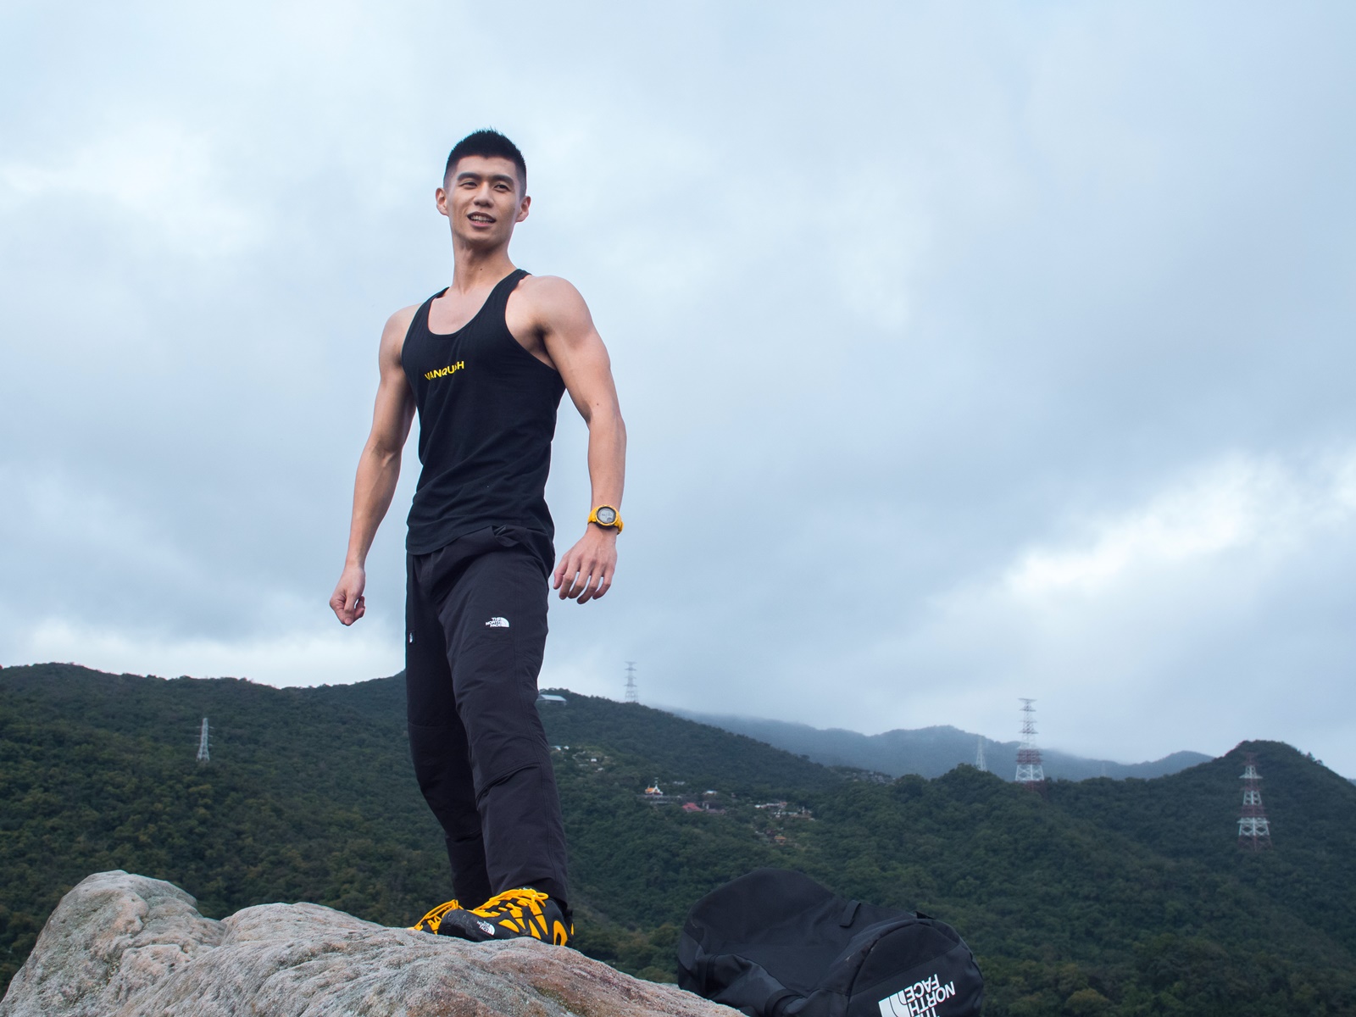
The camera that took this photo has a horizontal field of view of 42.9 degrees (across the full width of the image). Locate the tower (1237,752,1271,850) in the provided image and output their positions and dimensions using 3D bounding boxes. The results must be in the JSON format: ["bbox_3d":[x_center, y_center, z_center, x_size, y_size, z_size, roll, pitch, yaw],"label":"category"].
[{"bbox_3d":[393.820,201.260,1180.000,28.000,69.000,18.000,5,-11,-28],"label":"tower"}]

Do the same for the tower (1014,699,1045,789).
[{"bbox_3d":[270.990,183.520,1330.000,27.000,74.000,18.000,6,-12,-31],"label":"tower"}]

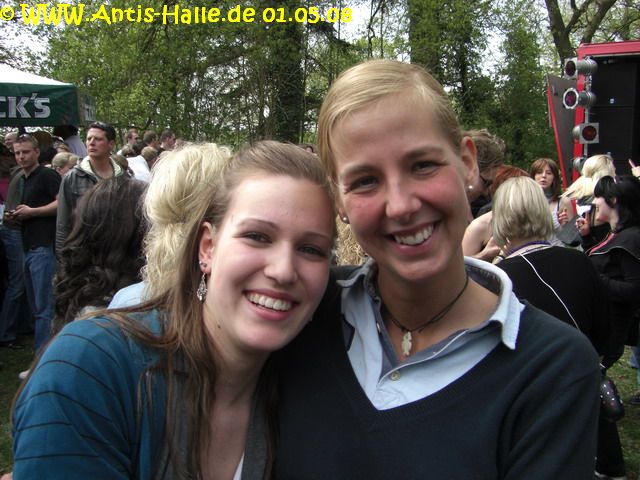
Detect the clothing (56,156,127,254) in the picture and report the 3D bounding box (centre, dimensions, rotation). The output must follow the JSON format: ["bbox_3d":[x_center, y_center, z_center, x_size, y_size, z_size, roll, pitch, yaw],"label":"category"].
[{"bbox_3d":[-1.460,-0.200,4.650,0.540,0.700,0.310,-1,8,-6],"label":"clothing"}]

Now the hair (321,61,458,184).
[{"bbox_3d":[0.073,-0.124,0.790,0.160,0.165,0.195,-15,4,13],"label":"hair"}]

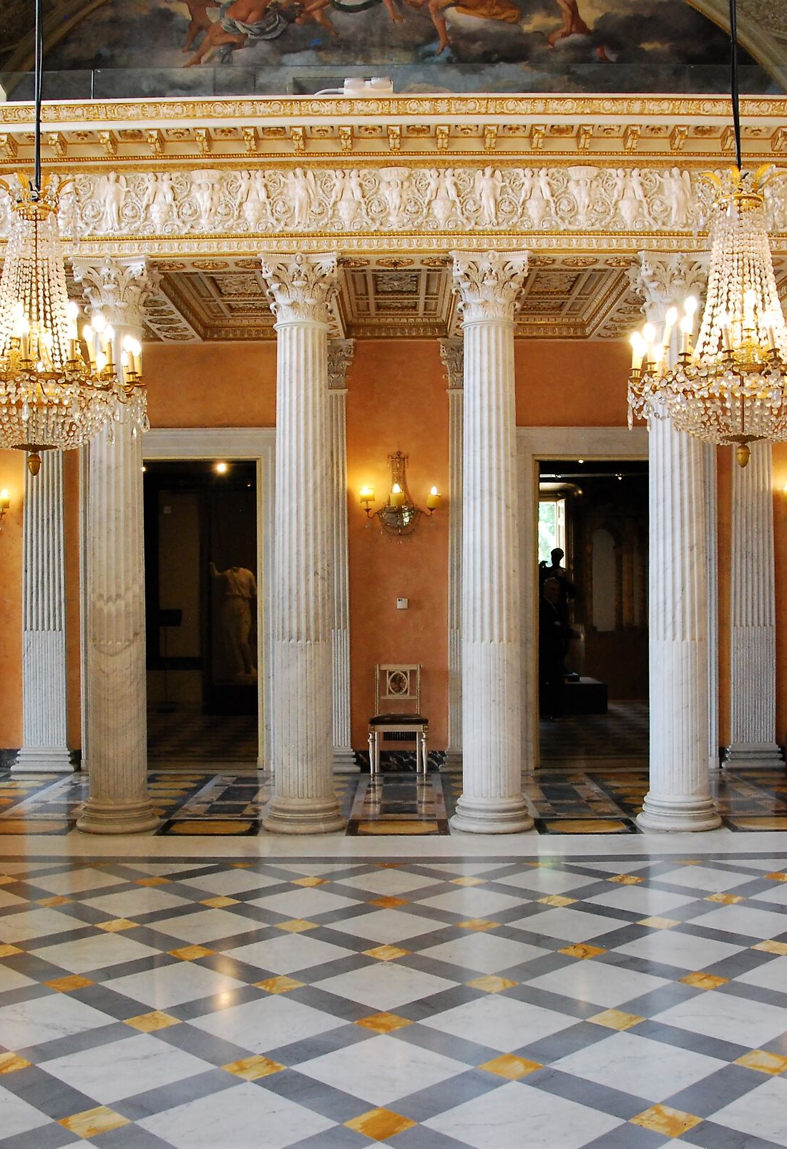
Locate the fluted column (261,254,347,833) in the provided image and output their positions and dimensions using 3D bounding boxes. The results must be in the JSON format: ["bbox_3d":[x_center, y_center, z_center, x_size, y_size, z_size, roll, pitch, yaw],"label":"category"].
[{"bbox_3d":[-0.585,-0.191,7.449,0.550,3.645,0.550,0,0,0],"label":"fluted column"}]

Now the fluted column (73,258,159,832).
[{"bbox_3d":[-1.795,-0.183,7.456,0.550,3.645,0.550,0,0,0],"label":"fluted column"}]

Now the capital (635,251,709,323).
[{"bbox_3d":[1.831,-1.816,7.449,0.503,0.427,0.503,0,0,0],"label":"capital"}]

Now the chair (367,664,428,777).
[{"bbox_3d":[0.046,1.195,9.328,0.473,0.894,0.469,0,0,0],"label":"chair"}]

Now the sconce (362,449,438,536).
[{"bbox_3d":[0.052,-0.688,9.726,0.690,0.740,0.360,0,-1,0],"label":"sconce"}]

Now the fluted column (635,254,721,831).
[{"bbox_3d":[1.841,-0.207,7.437,0.550,3.645,0.550,0,0,0],"label":"fluted column"}]

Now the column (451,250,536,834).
[{"bbox_3d":[0.629,-0.199,7.443,0.550,3.645,0.550,0,0,0],"label":"column"}]

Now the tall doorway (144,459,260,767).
[{"bbox_3d":[-1.775,0.351,9.970,1.220,2.680,0.250,0,-1,0],"label":"tall doorway"}]

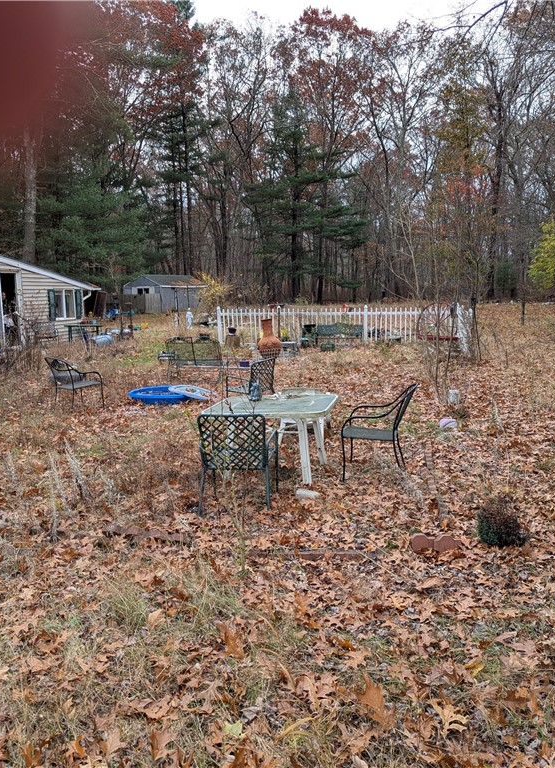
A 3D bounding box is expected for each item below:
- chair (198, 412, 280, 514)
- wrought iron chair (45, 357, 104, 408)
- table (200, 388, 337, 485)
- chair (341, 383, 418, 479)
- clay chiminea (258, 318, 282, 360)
[{"bbox_3d":[-0.338,0.639,6.284,0.610,0.865,0.610,-1,8,7],"label":"chair"},{"bbox_3d":[-3.362,-0.013,11.744,0.710,0.870,0.610,-9,11,-43],"label":"wrought iron chair"},{"bbox_3d":[-0.022,0.563,7.264,1.200,0.720,1.060,-1,8,8],"label":"table"},{"bbox_3d":[1.045,0.465,7.127,0.710,0.885,0.610,0,8,14],"label":"chair"},{"bbox_3d":[-0.191,-0.972,16.420,0.550,1.030,0.540,-2,8,0],"label":"clay chiminea"}]

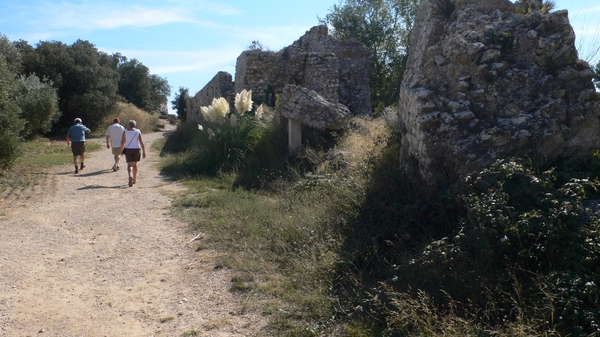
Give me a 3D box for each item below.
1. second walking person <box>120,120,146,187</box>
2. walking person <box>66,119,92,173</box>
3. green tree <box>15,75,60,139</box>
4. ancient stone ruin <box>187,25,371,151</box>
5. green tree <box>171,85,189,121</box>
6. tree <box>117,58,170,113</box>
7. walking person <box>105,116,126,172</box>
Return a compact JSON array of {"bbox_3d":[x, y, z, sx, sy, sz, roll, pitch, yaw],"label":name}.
[{"bbox_3d":[-4.124,-0.367,13.200,0.620,1.650,0.500,-1,4,-15],"label":"second walking person"},{"bbox_3d":[-6.941,-0.711,16.700,0.700,1.730,0.520,-1,4,-16],"label":"walking person"},{"bbox_3d":[-12.609,-2.919,25.500,2.500,3.200,2.400,-2,4,-27],"label":"green tree"},{"bbox_3d":[-1.700,-3.500,28.000,7.200,5.400,14.000,-1,4,-16],"label":"ancient stone ruin"},{"bbox_3d":[-9.949,-5.284,44.000,1.500,3.100,1.500,-1,4,-12],"label":"green tree"},{"bbox_3d":[-13.300,-6.502,45.000,4.800,5.600,4.600,-1,4,-18],"label":"tree"},{"bbox_3d":[-5.904,-0.770,17.100,0.660,1.720,0.480,-1,4,-16],"label":"walking person"}]

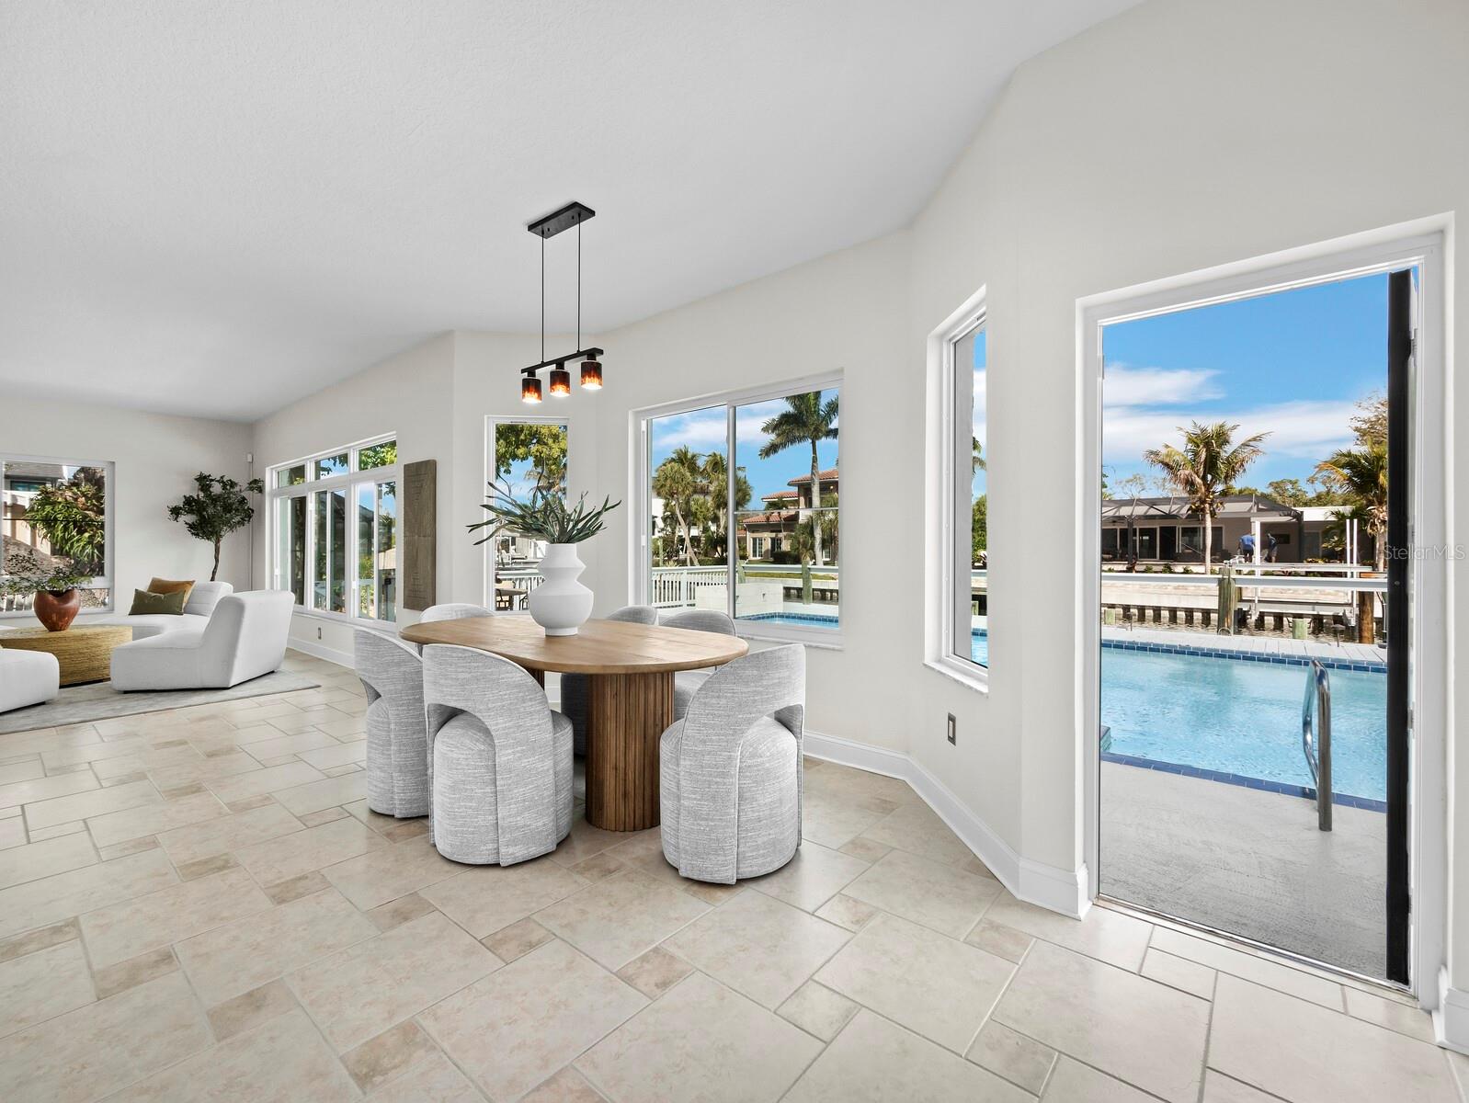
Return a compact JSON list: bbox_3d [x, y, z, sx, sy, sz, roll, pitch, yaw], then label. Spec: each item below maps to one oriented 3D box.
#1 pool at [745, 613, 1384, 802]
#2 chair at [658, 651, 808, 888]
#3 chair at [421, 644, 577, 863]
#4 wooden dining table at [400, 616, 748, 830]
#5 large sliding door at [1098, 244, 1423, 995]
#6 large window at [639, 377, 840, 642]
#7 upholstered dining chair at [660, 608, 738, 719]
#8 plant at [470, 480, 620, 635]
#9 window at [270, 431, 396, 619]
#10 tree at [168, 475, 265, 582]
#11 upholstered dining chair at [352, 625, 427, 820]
[{"bbox_3d":[3.032,1.964,7.674,10.400,1.200,6.300,0,0,38],"label":"pool"},{"bbox_3d":[-0.010,0.784,2.440,0.610,0.840,0.610,0,0,-42],"label":"chair"},{"bbox_3d":[-0.980,0.780,2.550,0.610,0.840,0.610,0,0,23],"label":"chair"},{"bbox_3d":[-0.856,0.802,2.995,2.080,0.776,0.980,0,0,37],"label":"wooden dining table"},{"bbox_3d":[1.563,0.199,1.861,0.800,2.050,0.110,0,0,38],"label":"large sliding door"},{"bbox_3d":[-0.045,-0.252,3.913,1.750,1.520,0.110,0,0,38],"label":"large window"},{"bbox_3d":[-0.305,0.765,3.285,0.580,0.845,0.600,0,0,32],"label":"upholstered dining chair"},{"bbox_3d":[-1.040,0.031,3.200,0.770,0.830,0.700,0,0,0],"label":"plant"},{"bbox_3d":[-4.650,-0.196,6.779,4.100,1.850,0.140,0,0,38],"label":"window"},{"bbox_3d":[-6.540,0.103,7.500,0.980,2.170,0.980,0,0,38],"label":"tree"},{"bbox_3d":[-1.520,0.768,2.940,0.600,0.845,0.580,0,1,-45],"label":"upholstered dining chair"}]

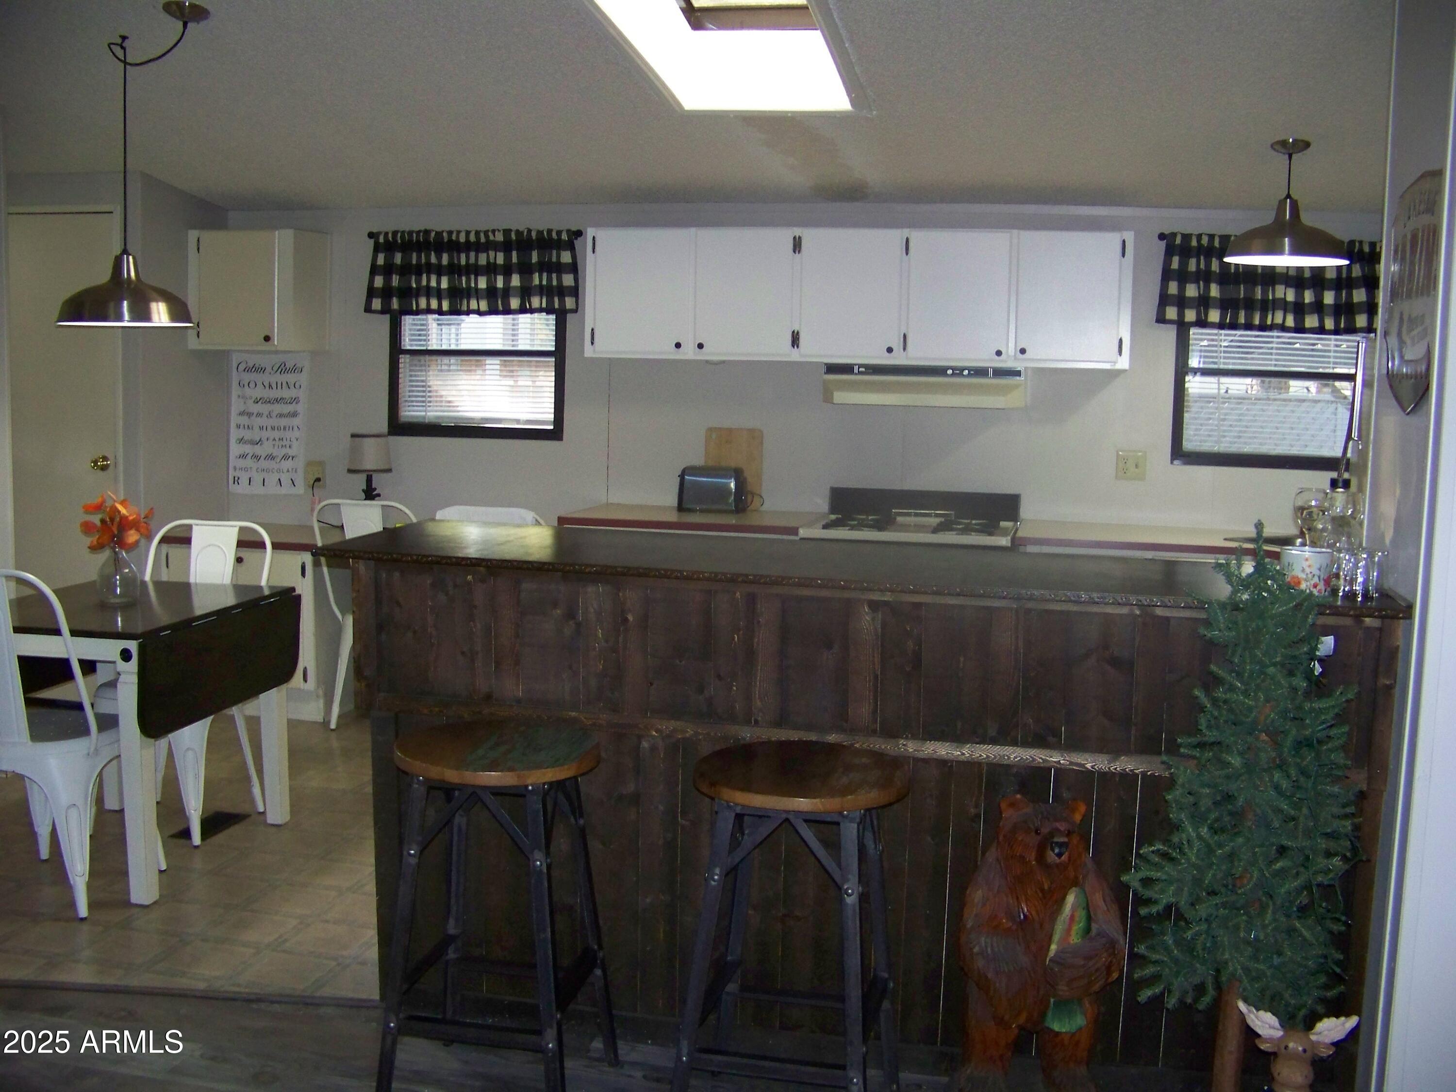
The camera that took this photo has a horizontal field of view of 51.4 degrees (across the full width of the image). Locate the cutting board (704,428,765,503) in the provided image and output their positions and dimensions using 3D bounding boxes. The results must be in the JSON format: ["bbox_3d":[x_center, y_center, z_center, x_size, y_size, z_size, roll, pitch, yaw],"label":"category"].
[{"bbox_3d":[0.020,-0.312,6.127,0.242,0.326,0.018,3,3,11],"label":"cutting board"}]

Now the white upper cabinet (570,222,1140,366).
[{"bbox_3d":[0.493,-0.966,5.881,2.090,0.505,0.310,3,7,12],"label":"white upper cabinet"}]

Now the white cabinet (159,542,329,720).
[{"bbox_3d":[-1.937,0.314,6.456,0.755,0.740,0.540,3,7,12],"label":"white cabinet"}]

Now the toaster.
[{"bbox_3d":[-0.051,-0.227,6.016,0.270,0.178,0.175,3,7,11],"label":"toaster"}]

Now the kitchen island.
[{"bbox_3d":[0.263,0.569,3.492,2.290,1.070,0.700,3,7,12],"label":"kitchen island"}]

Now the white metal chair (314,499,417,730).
[{"bbox_3d":[-1.384,0.262,6.219,0.460,0.930,0.500,3,7,12],"label":"white metal chair"}]

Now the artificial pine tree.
[{"bbox_3d":[0.939,0.575,2.785,0.430,1.250,0.410,3,7,12],"label":"artificial pine tree"}]

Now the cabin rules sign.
[{"bbox_3d":[-1.992,-0.527,6.544,0.365,0.605,0.015,3,7,11],"label":"cabin rules sign"}]

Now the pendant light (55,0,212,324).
[{"bbox_3d":[-1.635,-1.048,4.276,0.540,0.870,0.430,3,7,12],"label":"pendant light"}]

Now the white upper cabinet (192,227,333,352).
[{"bbox_3d":[-1.991,-1.080,6.435,0.495,0.500,0.310,3,7,12],"label":"white upper cabinet"}]

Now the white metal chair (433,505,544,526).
[{"bbox_3d":[-0.869,0.296,6.004,0.450,0.925,0.500,3,7,11],"label":"white metal chair"}]

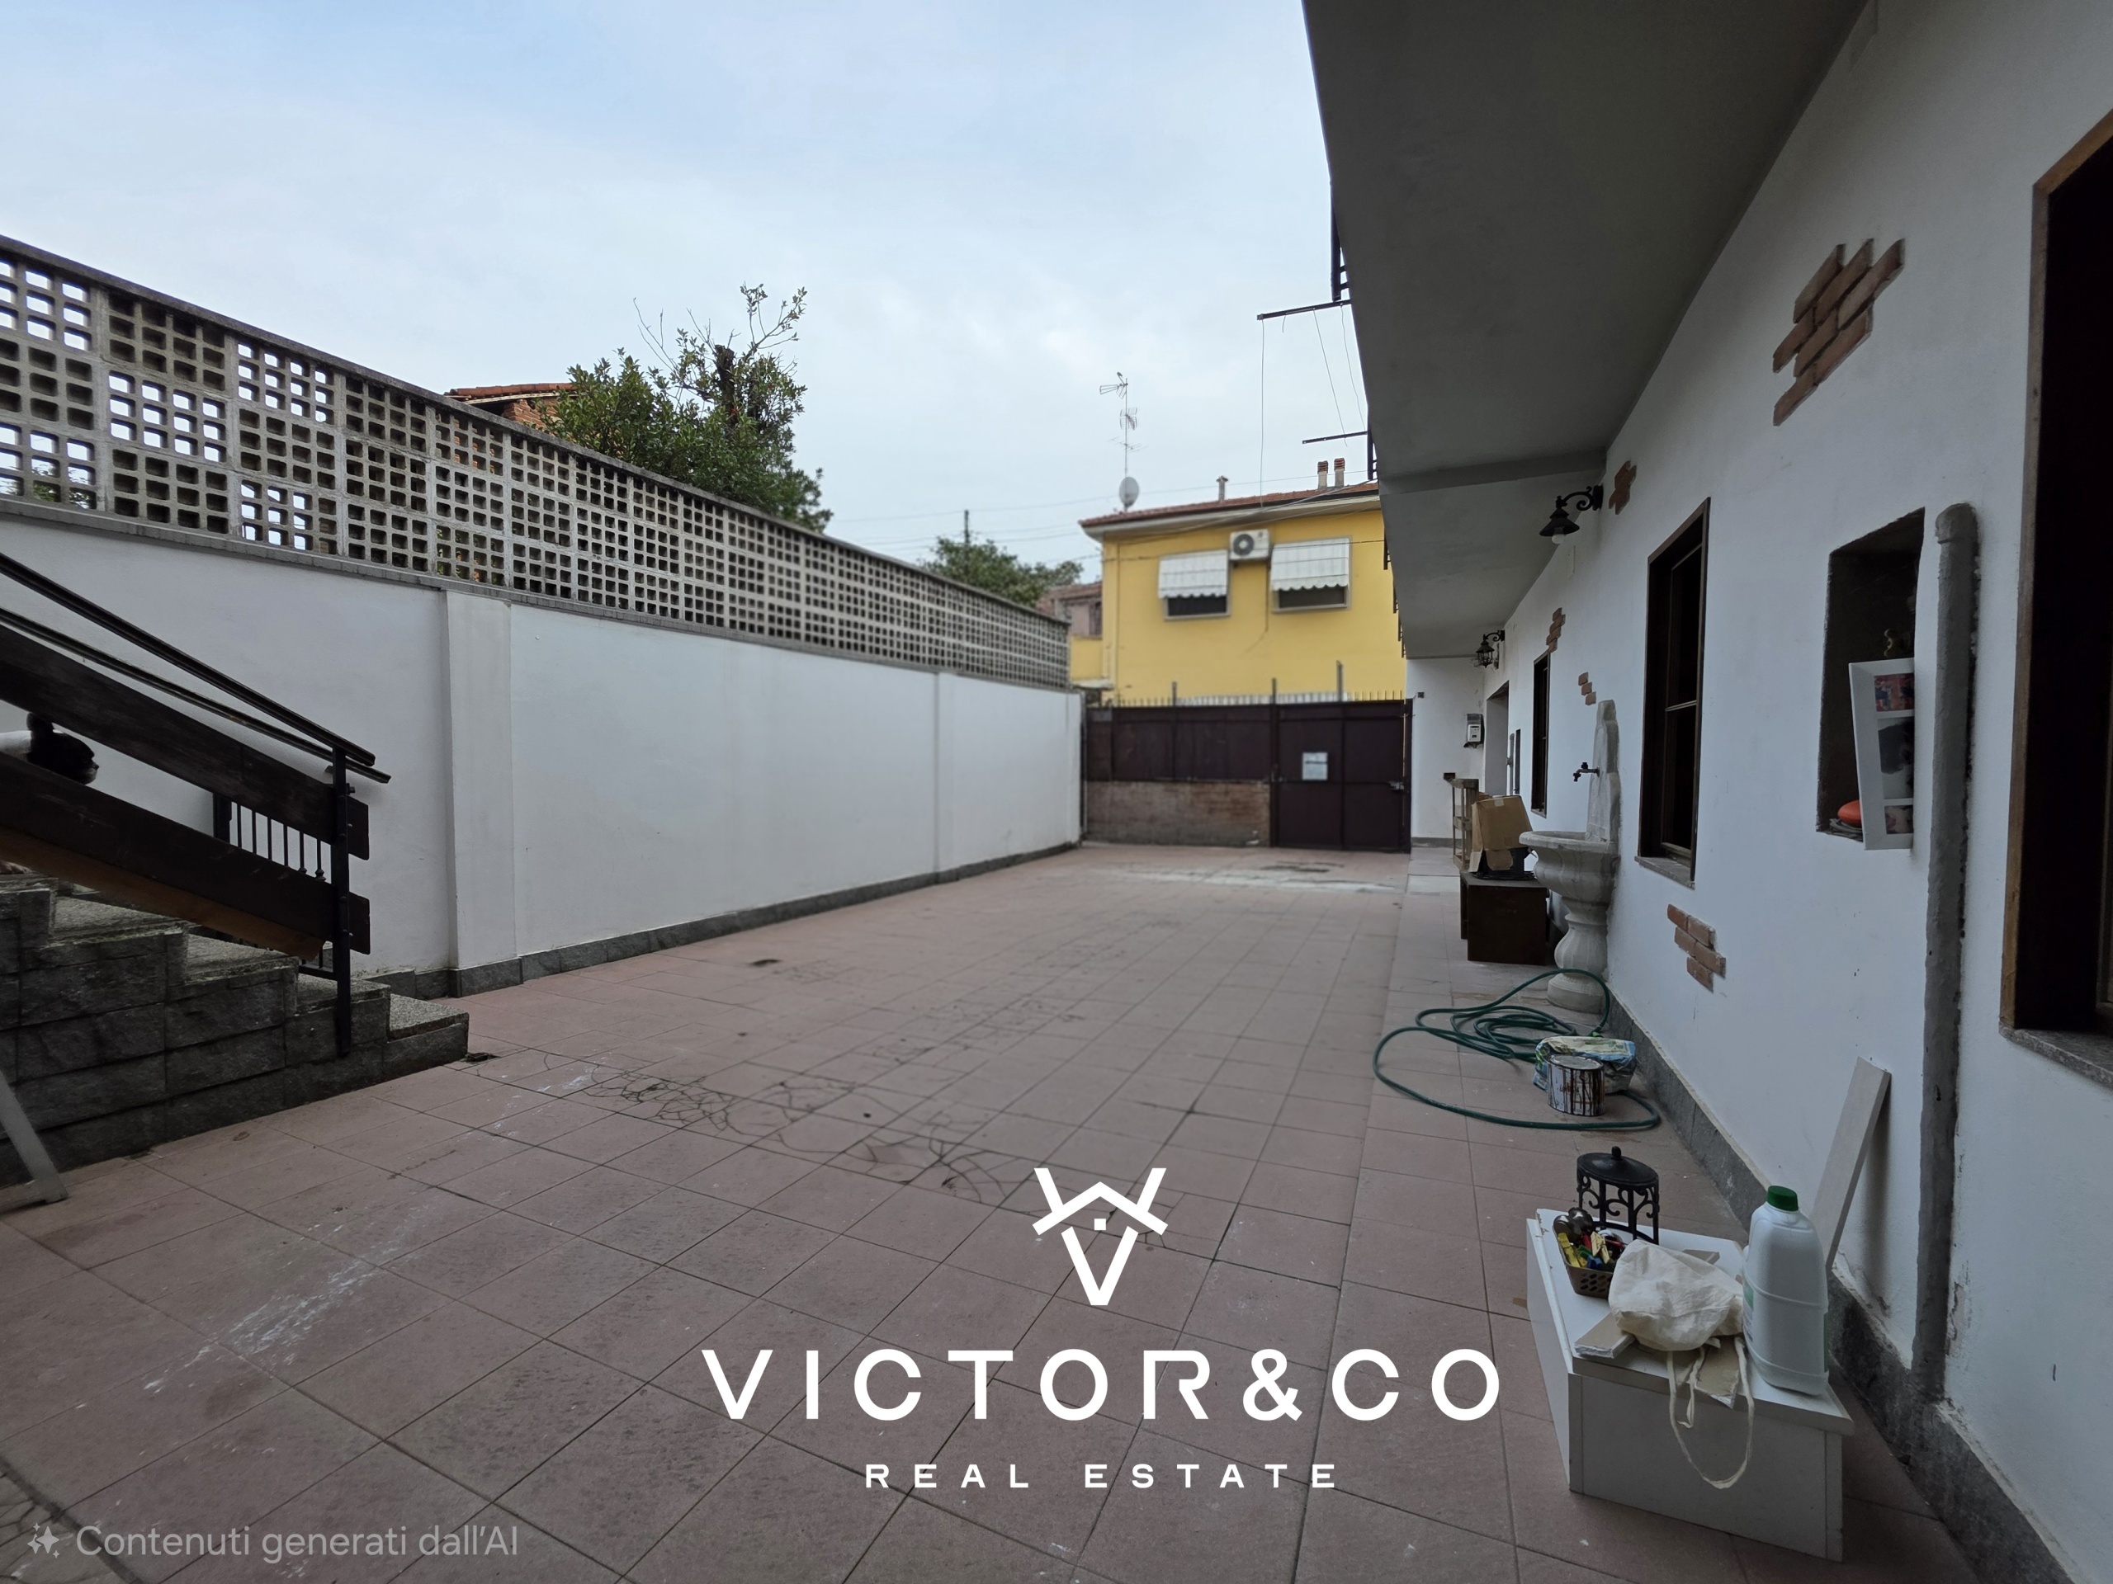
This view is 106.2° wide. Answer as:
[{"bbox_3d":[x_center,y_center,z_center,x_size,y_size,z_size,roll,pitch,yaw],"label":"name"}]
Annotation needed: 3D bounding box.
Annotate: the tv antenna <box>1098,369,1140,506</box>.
[{"bbox_3d":[1.489,-7.950,17.900,0.950,3.050,0.850,1,3,25],"label":"tv antenna"}]

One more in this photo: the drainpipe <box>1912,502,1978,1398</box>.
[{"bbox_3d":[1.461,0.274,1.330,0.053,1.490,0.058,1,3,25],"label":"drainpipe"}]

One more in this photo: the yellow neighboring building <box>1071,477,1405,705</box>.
[{"bbox_3d":[6.273,-3.165,19.043,8.000,7.500,8.000,1,3,28],"label":"yellow neighboring building"}]

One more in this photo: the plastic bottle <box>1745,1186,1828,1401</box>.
[{"bbox_3d":[1.262,0.841,1.385,0.096,0.284,0.165,1,3,25],"label":"plastic bottle"}]

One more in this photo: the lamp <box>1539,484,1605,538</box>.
[{"bbox_3d":[2.755,-1.498,4.235,0.265,0.295,0.190,1,3,25],"label":"lamp"}]

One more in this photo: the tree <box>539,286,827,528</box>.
[{"bbox_3d":[-3.972,-2.265,8.573,2.950,6.400,2.950,1,3,25],"label":"tree"}]

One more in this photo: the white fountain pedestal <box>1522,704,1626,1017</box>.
[{"bbox_3d":[2.583,0.332,4.077,0.370,1.545,0.660,1,3,25],"label":"white fountain pedestal"}]

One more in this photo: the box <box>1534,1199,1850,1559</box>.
[{"bbox_3d":[1.179,1.098,1.551,0.367,0.243,0.490,1,3,23],"label":"box"}]

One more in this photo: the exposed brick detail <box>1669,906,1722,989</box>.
[{"bbox_3d":[2.082,0.508,2.600,0.030,0.190,0.615,1,3,25],"label":"exposed brick detail"}]

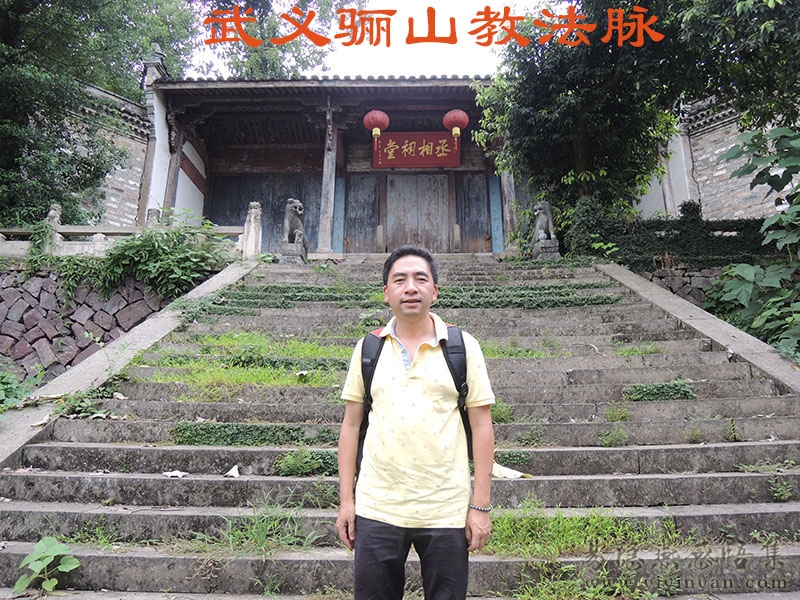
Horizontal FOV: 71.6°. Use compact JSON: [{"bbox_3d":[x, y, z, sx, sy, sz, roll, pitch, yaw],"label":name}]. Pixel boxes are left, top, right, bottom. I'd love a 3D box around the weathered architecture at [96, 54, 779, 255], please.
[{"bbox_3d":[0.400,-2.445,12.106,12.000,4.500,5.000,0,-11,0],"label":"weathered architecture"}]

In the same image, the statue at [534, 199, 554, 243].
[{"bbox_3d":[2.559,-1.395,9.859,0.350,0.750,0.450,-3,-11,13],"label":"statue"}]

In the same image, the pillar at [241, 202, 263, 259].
[{"bbox_3d":[-2.566,-1.203,9.668,0.270,1.030,0.270,0,-11,0],"label":"pillar"}]

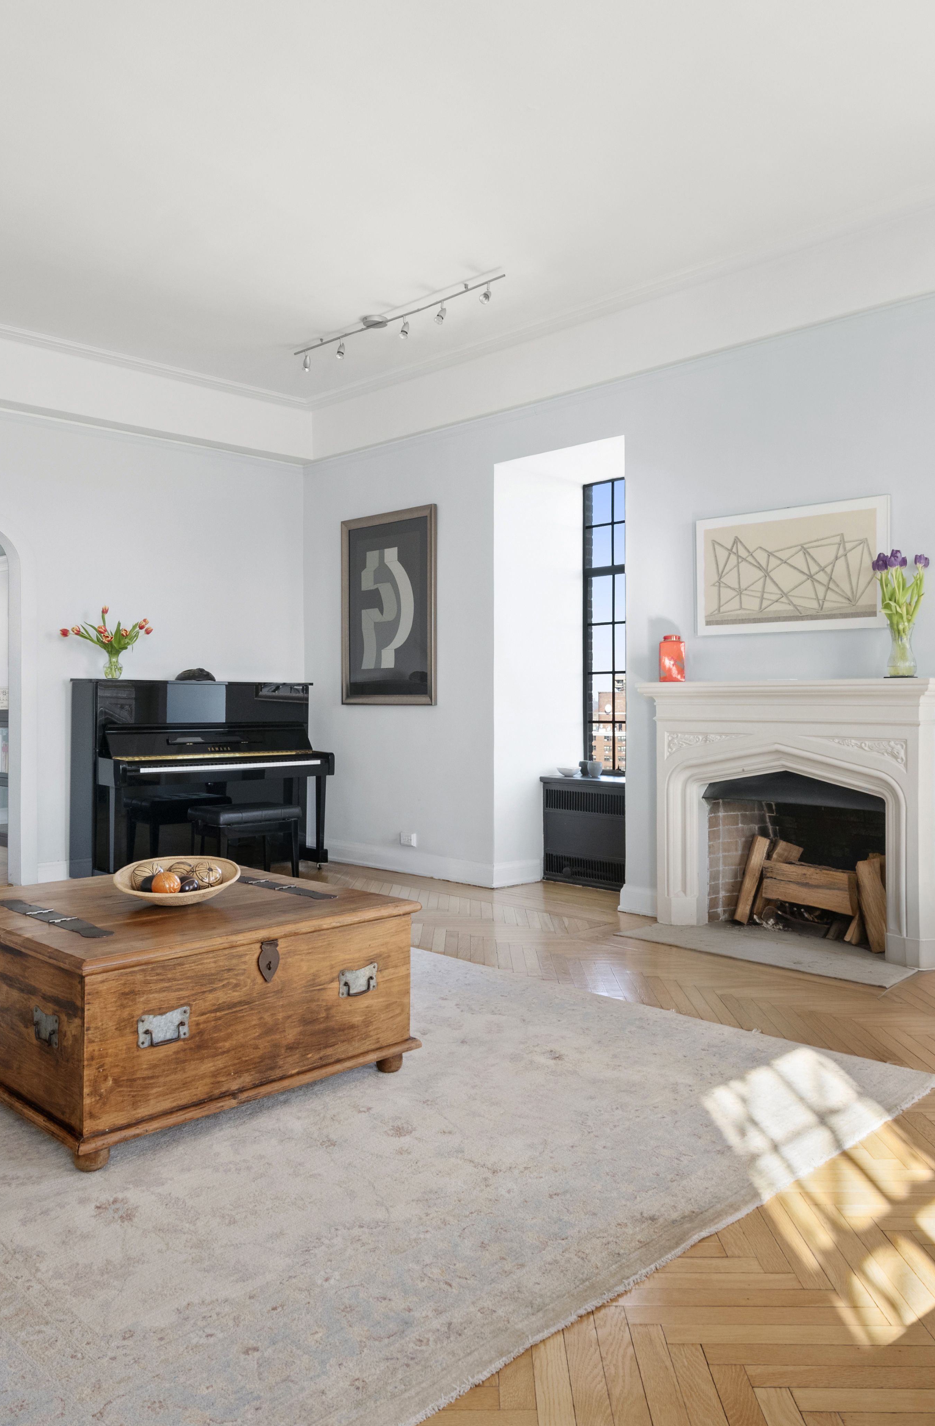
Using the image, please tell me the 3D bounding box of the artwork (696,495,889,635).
[{"bbox_3d":[1.467,-0.653,4.914,0.038,0.563,0.958,0,0,-45],"label":"artwork"}]

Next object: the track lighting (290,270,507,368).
[{"bbox_3d":[-0.407,-2.062,5.708,0.145,0.183,1.656,0,0,-45],"label":"track lighting"}]

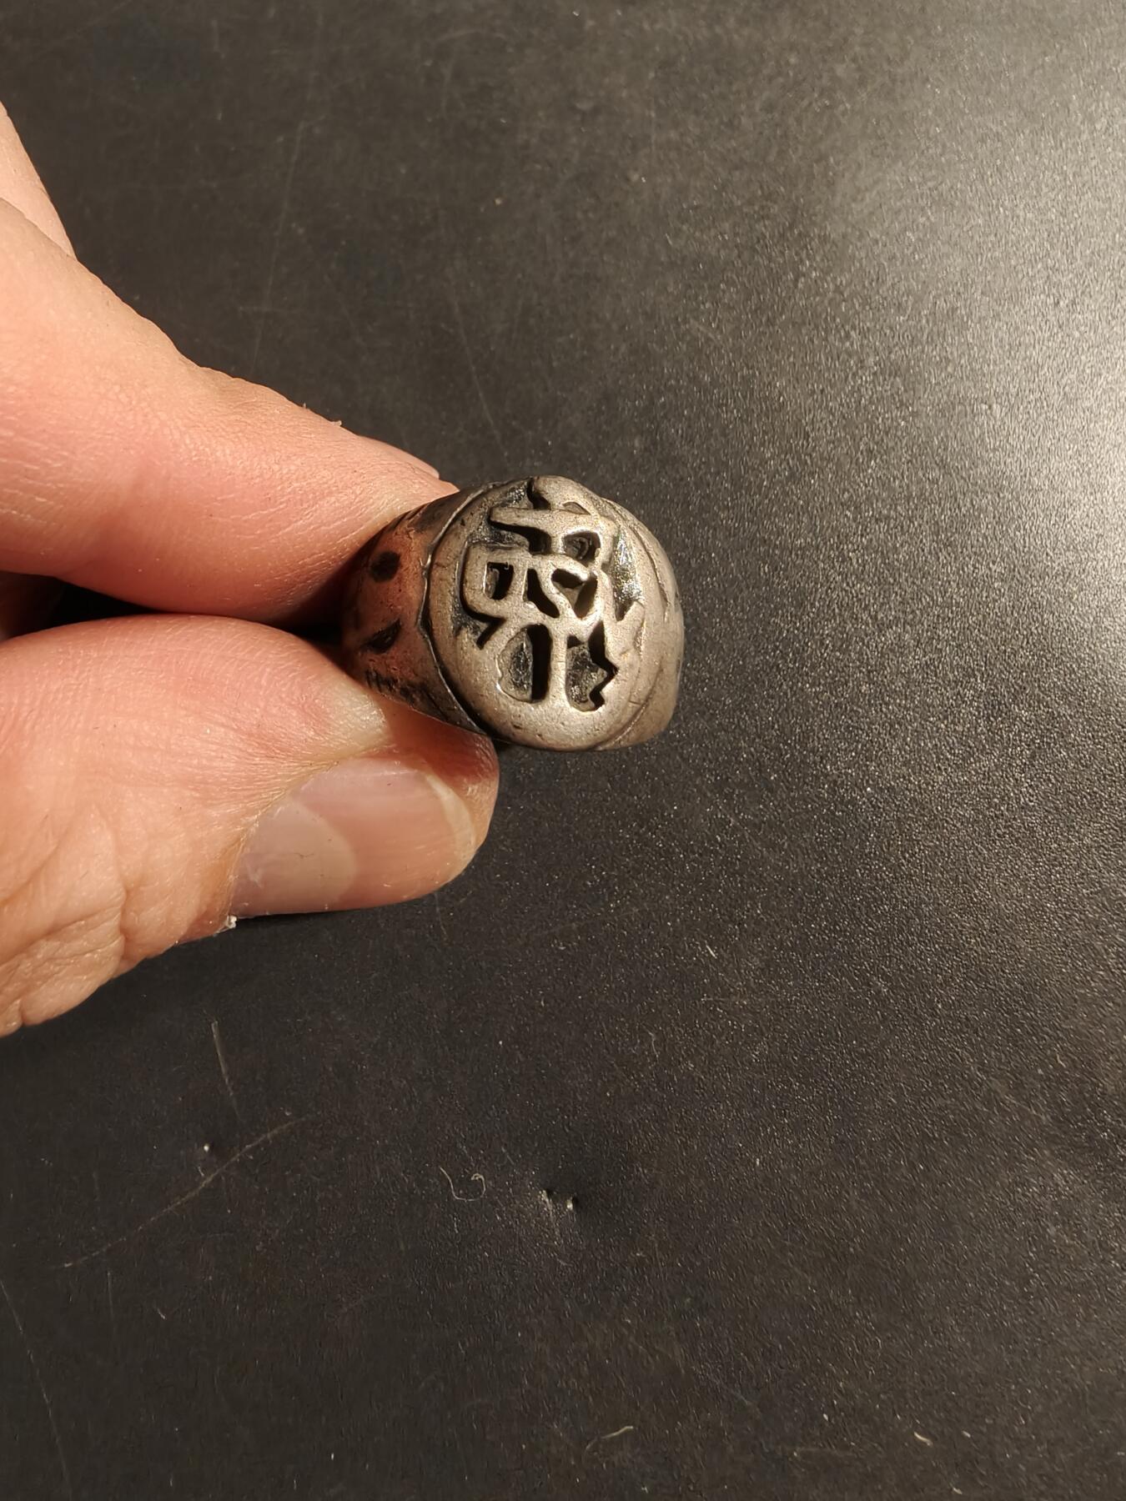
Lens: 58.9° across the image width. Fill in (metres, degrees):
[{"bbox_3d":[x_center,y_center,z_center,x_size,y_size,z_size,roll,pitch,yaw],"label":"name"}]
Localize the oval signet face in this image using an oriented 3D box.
[{"bbox_3d":[-0.001,-0.009,0.064,0.016,0.003,0.017,1,94,-14],"label":"oval signet face"}]

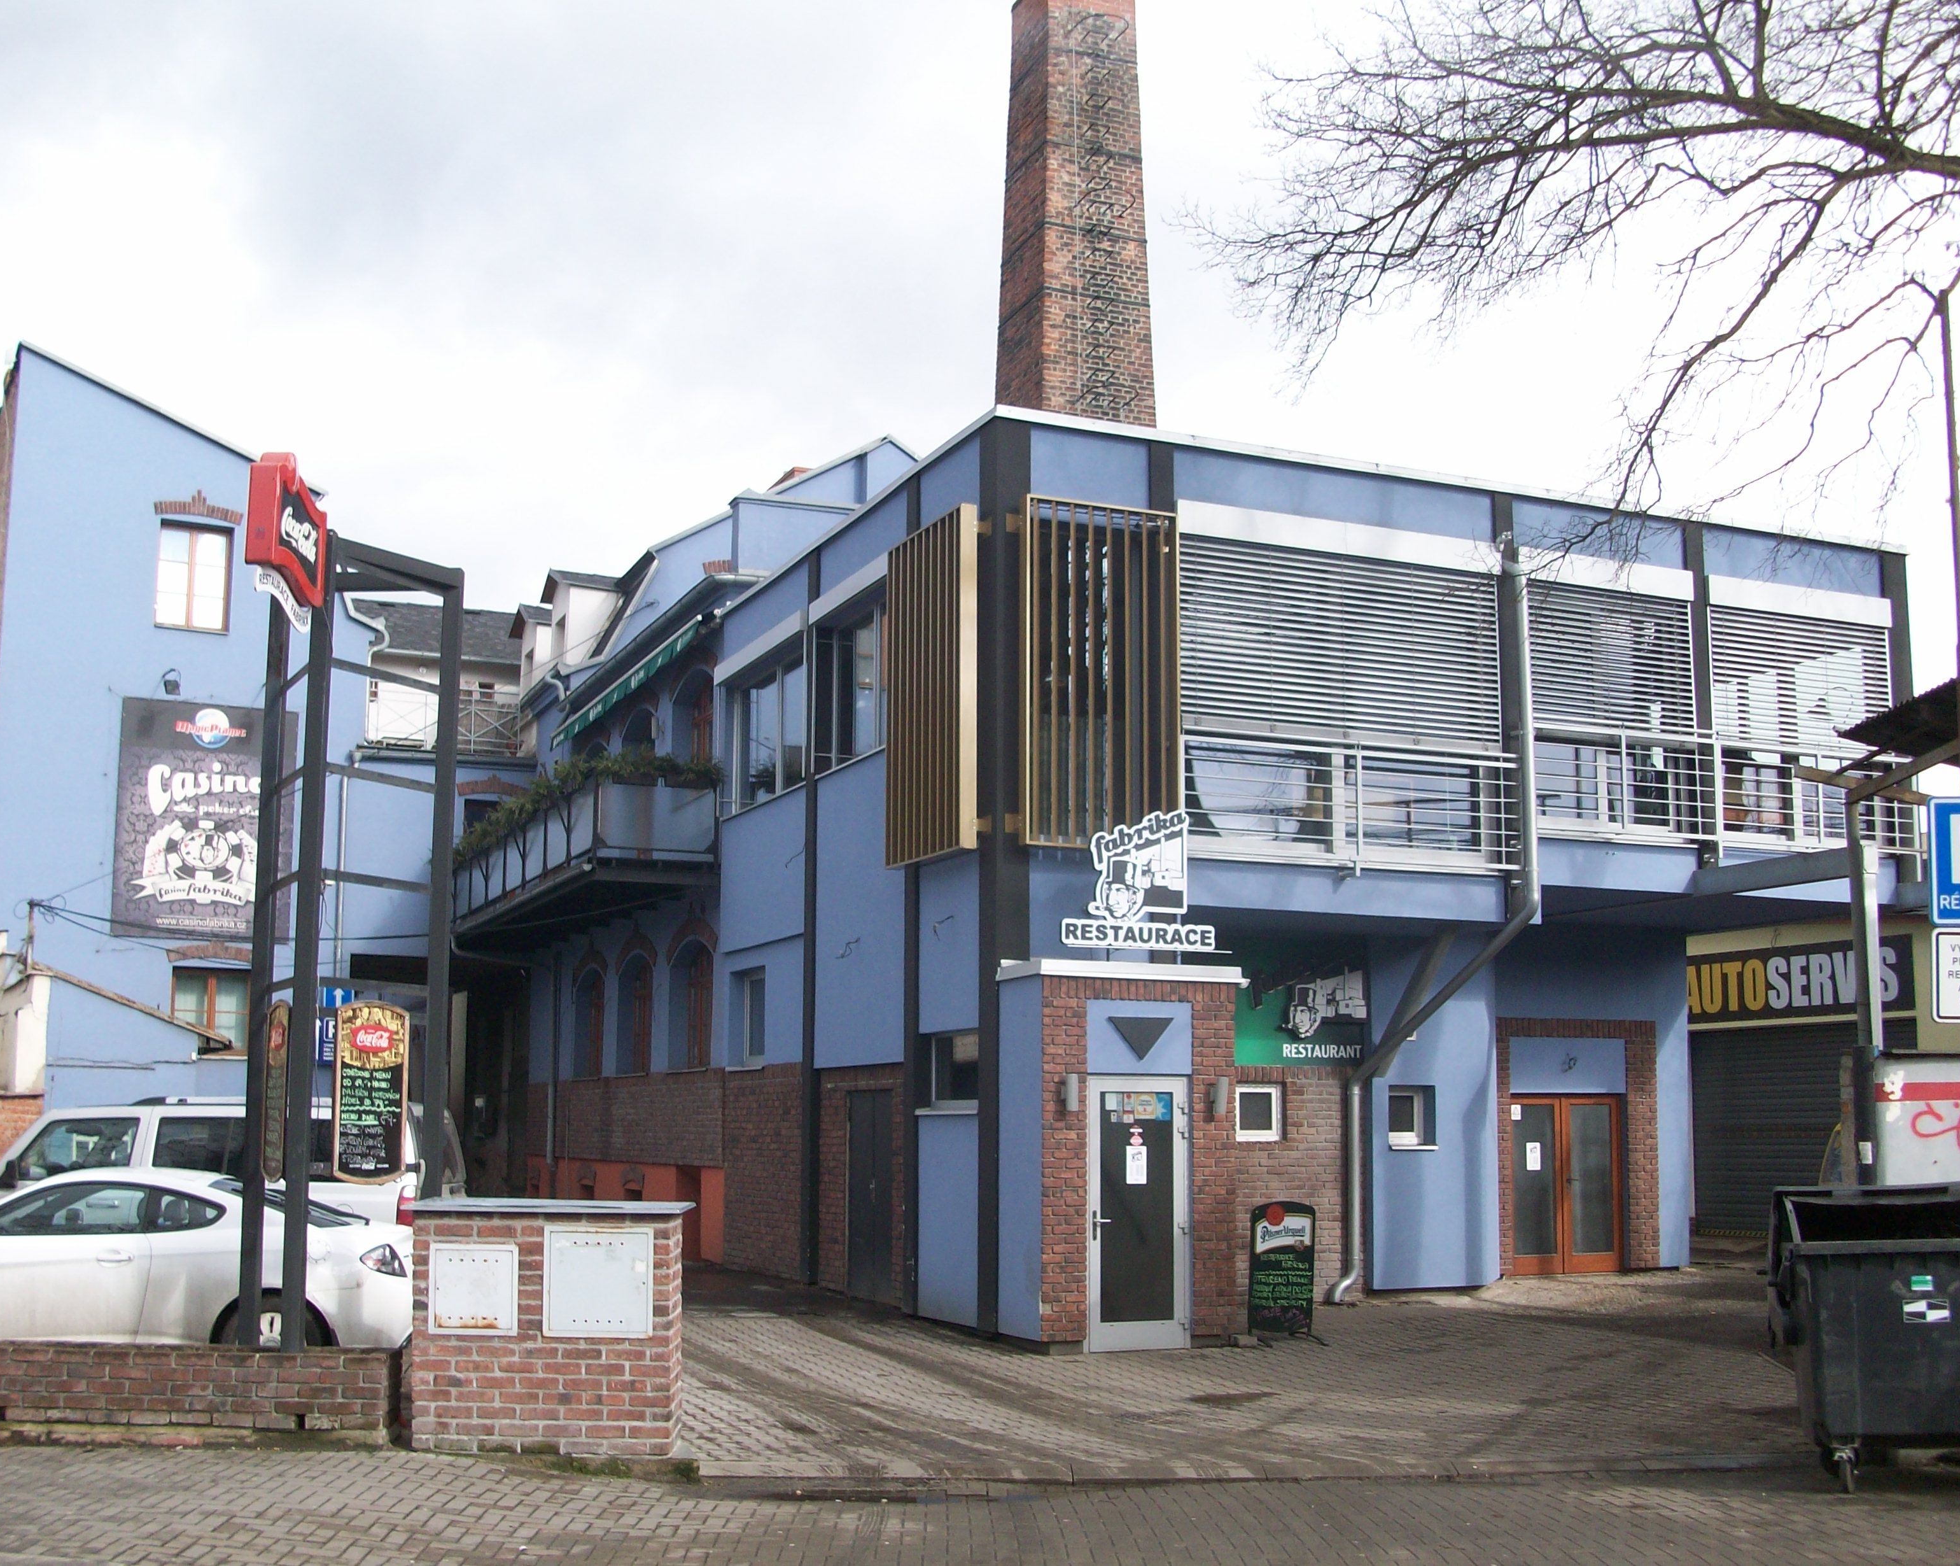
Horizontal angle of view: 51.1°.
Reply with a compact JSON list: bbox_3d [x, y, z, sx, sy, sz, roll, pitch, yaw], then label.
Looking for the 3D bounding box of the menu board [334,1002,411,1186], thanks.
[{"bbox_3d":[-3.293,1.673,11.100,0.050,0.970,0.540,-5,-11,28],"label":"menu board"}]

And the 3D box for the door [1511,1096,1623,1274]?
[{"bbox_3d":[6.599,4.513,23.120,1.600,1.980,0.100,4,-10,-23],"label":"door"}]

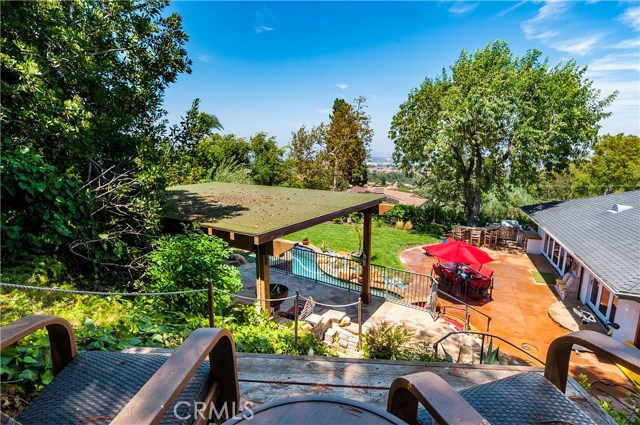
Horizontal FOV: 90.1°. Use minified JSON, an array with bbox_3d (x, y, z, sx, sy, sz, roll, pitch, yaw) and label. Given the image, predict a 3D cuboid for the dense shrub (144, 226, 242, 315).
[{"bbox_3d":[-2.060,1.020,5.594,1.550,1.630,1.450,-4,11,-21],"label":"dense shrub"}]

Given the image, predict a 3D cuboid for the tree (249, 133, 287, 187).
[{"bbox_3d":[-4.650,-3.115,28.922,3.800,8.050,3.800,-2,11,-9],"label":"tree"}]

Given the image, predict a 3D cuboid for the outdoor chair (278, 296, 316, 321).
[{"bbox_3d":[-0.699,2.909,9.975,0.950,0.800,0.720,7,13,32],"label":"outdoor chair"}]

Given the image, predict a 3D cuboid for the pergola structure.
[{"bbox_3d":[-2.587,1.405,9.916,7.600,3.778,5.600,7,13,32],"label":"pergola structure"}]

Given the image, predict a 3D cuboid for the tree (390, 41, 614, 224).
[{"bbox_3d":[12.400,-5.018,23.477,14.200,13.800,13.200,5,12,27],"label":"tree"}]

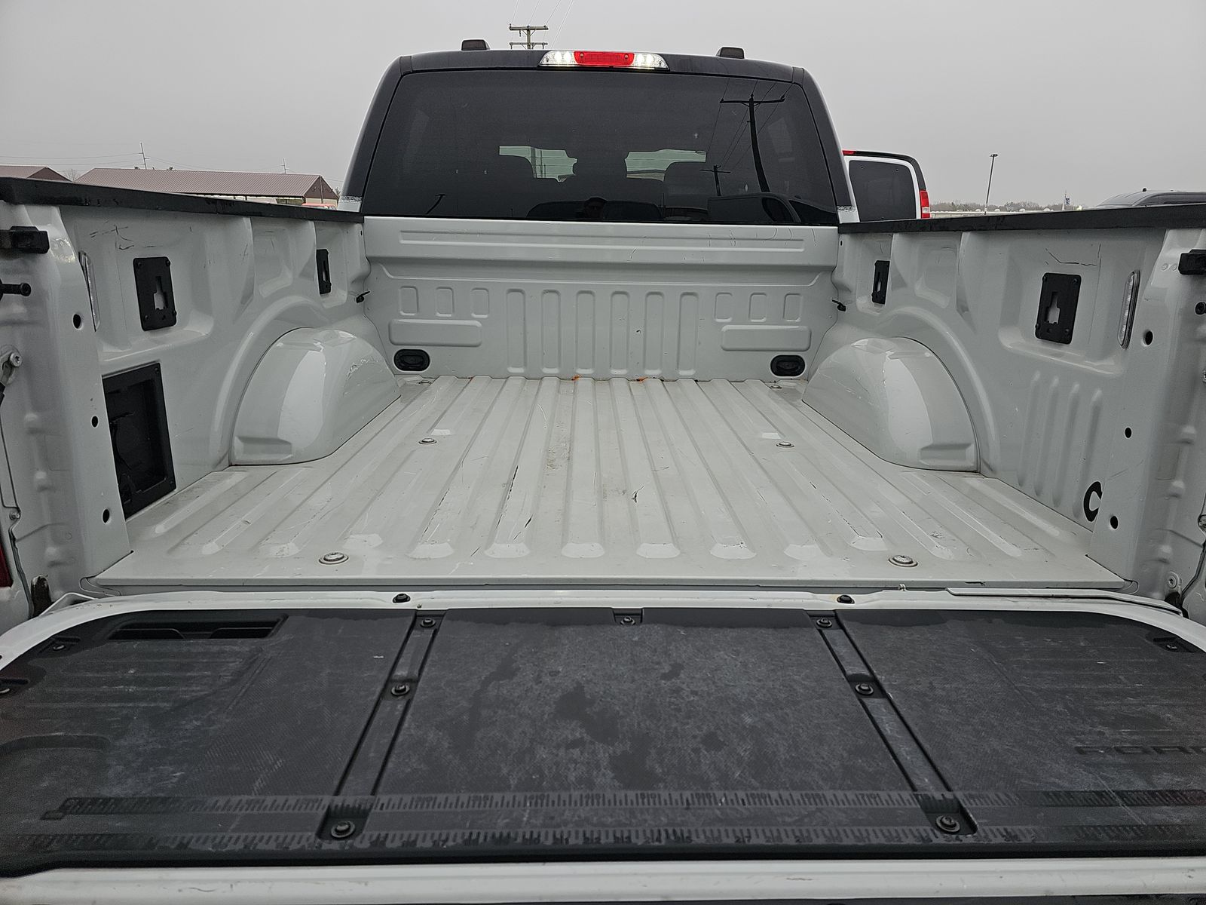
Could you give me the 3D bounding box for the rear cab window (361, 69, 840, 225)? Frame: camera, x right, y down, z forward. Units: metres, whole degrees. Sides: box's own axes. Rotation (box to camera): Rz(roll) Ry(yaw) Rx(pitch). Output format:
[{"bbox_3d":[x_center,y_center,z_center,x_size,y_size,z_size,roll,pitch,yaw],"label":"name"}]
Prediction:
[{"bbox_3d":[0.001,-1.026,2.720,1.635,0.502,0.089,0,11,-1],"label":"rear cab window"}]

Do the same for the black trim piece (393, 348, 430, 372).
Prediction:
[{"bbox_3d":[-0.666,-0.320,2.792,0.126,0.079,0.025,0,15,-1],"label":"black trim piece"}]

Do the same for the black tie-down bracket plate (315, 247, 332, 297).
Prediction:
[{"bbox_3d":[-0.808,-0.521,2.315,0.020,0.124,0.103,0,15,-1],"label":"black tie-down bracket plate"}]

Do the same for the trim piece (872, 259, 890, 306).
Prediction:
[{"bbox_3d":[0.822,-0.501,2.358,0.020,0.124,0.103,0,15,-1],"label":"trim piece"}]

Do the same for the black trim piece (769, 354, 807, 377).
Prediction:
[{"bbox_3d":[0.654,-0.303,2.827,0.126,0.079,0.025,0,15,-1],"label":"black trim piece"}]

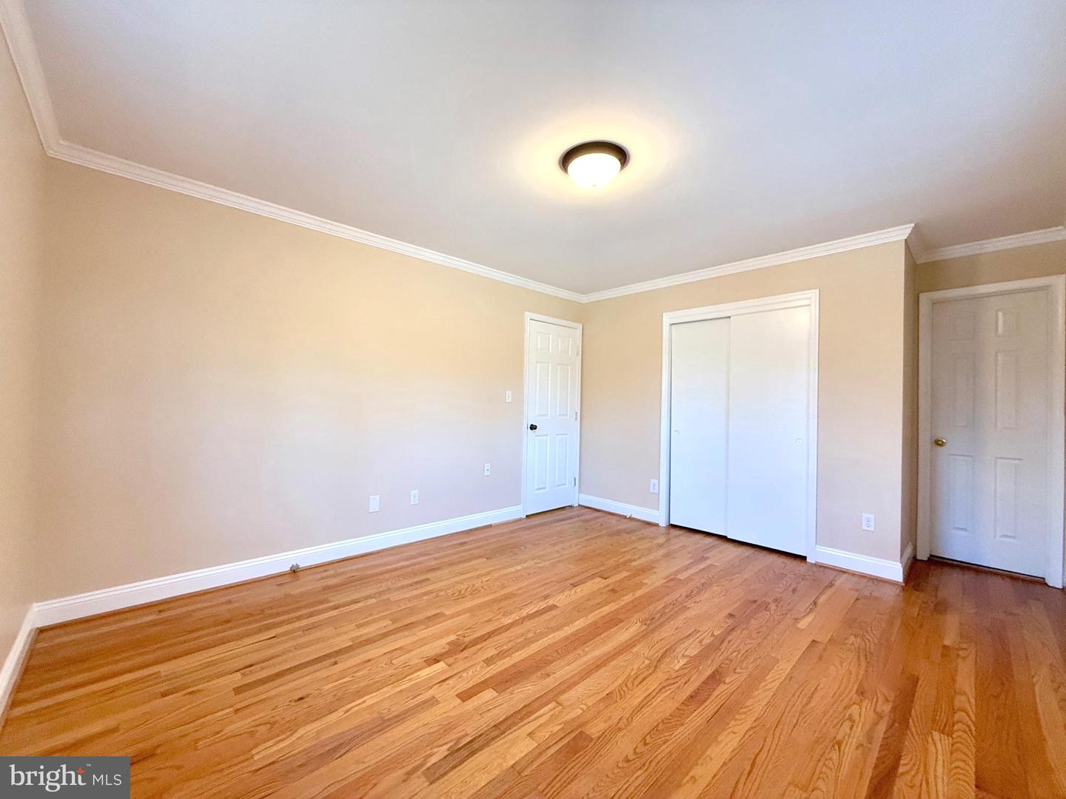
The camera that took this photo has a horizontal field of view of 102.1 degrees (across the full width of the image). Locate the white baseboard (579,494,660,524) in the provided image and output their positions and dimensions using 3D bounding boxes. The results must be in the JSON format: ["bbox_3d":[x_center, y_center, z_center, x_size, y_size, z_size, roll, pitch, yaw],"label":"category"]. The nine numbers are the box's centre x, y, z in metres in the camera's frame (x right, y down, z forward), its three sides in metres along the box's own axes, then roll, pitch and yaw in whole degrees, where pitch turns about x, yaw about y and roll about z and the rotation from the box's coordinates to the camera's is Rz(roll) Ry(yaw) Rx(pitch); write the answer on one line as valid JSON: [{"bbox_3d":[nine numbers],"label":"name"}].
[{"bbox_3d":[0.903,1.171,4.650,0.020,0.134,1.051,2,-1,-44],"label":"white baseboard"}]

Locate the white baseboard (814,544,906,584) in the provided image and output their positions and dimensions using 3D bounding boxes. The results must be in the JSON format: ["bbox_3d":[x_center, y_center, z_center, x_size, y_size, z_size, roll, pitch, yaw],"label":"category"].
[{"bbox_3d":[2.353,1.185,3.130,0.020,0.132,0.509,2,-1,-44],"label":"white baseboard"}]

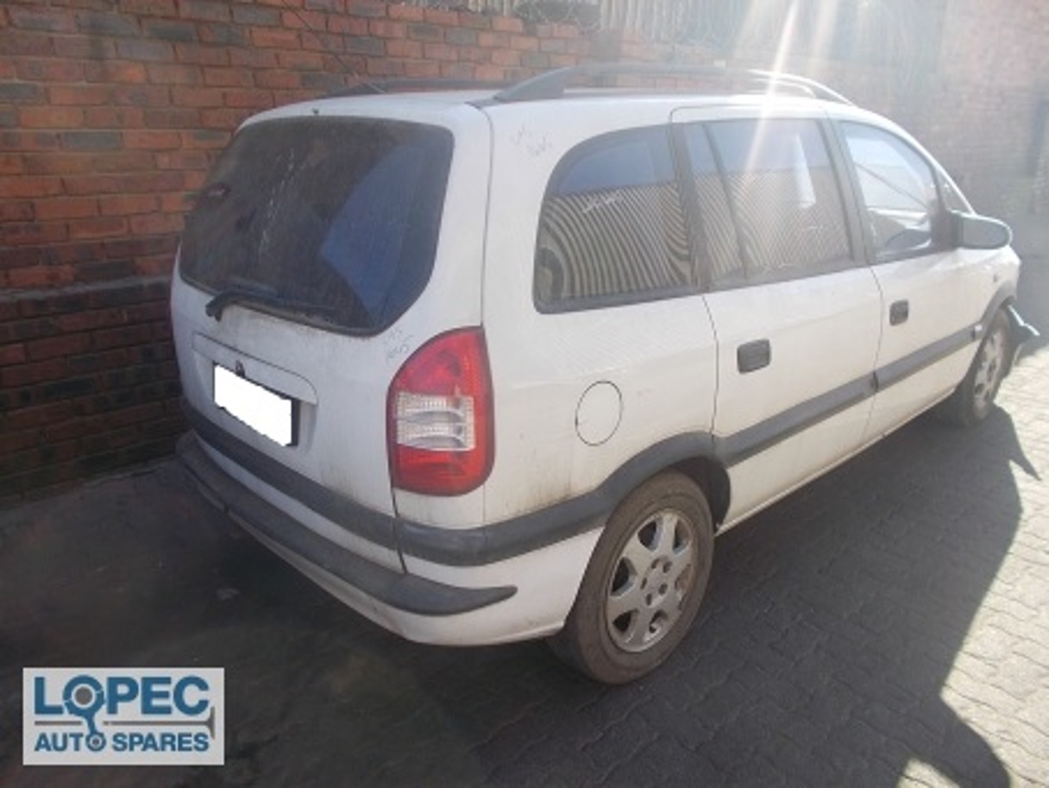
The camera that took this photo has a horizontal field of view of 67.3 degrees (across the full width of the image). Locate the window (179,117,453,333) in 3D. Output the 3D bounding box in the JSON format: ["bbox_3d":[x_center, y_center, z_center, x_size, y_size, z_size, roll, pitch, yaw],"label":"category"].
[{"bbox_3d":[-0.633,-0.485,2.135,1.240,0.540,0.100,17,-1,44],"label":"window"}]

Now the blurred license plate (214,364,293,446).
[{"bbox_3d":[-0.753,0.023,2.179,0.025,0.120,0.500,-7,17,-43],"label":"blurred license plate"}]

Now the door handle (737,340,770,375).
[{"bbox_3d":[0.664,-0.111,2.295,0.165,0.080,0.035,-19,24,-40],"label":"door handle"}]

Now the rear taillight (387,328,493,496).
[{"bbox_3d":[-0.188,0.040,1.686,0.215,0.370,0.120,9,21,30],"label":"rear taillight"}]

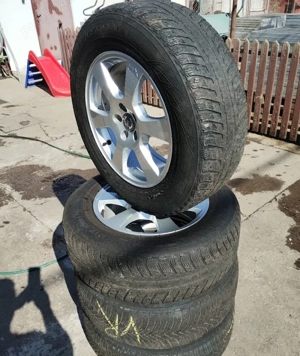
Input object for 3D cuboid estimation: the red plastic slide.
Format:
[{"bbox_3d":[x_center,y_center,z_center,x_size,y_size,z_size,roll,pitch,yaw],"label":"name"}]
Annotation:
[{"bbox_3d":[-1.787,-1.943,5.876,0.500,0.700,1.280,-27,37,-37],"label":"red plastic slide"}]

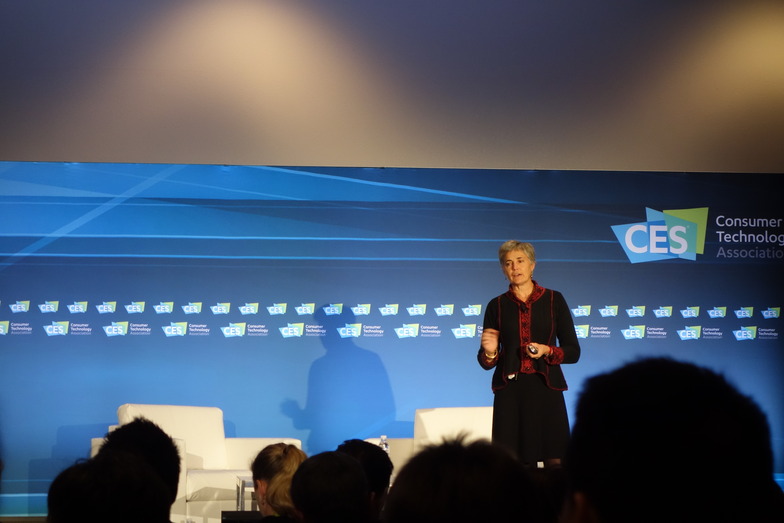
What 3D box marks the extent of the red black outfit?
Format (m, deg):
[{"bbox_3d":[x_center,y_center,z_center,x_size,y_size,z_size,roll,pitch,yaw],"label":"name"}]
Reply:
[{"bbox_3d":[0.701,0.567,11.180,0.530,0.930,0.360,0,-4,5],"label":"red black outfit"}]

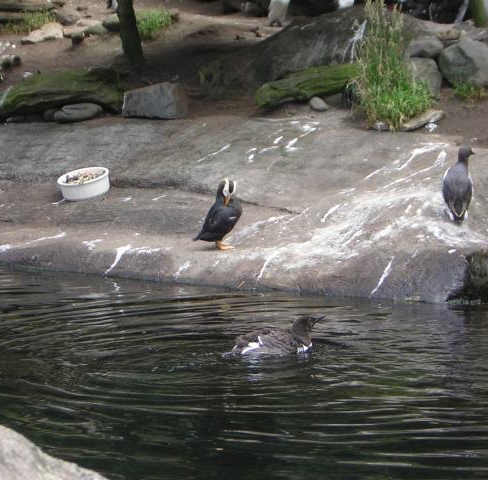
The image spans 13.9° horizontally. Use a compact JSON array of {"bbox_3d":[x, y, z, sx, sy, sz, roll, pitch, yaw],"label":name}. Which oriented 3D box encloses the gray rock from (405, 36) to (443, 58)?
[{"bbox_3d":[1.200,-1.272,13.200,0.250,0.140,0.200,0,10,0],"label":"gray rock"}]

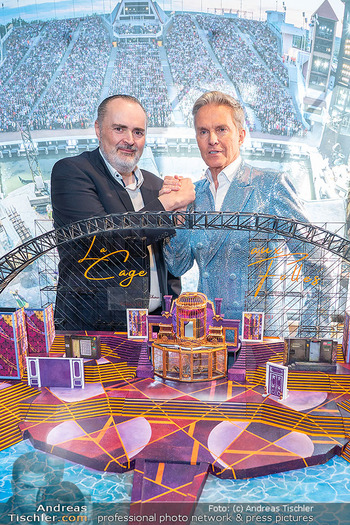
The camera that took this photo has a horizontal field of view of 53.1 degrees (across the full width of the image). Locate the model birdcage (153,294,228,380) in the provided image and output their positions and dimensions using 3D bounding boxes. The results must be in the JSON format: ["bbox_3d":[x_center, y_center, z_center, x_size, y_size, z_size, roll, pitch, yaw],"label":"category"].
[{"bbox_3d":[0.048,0.213,1.060,0.212,0.218,0.165,1,12,9],"label":"model birdcage"}]

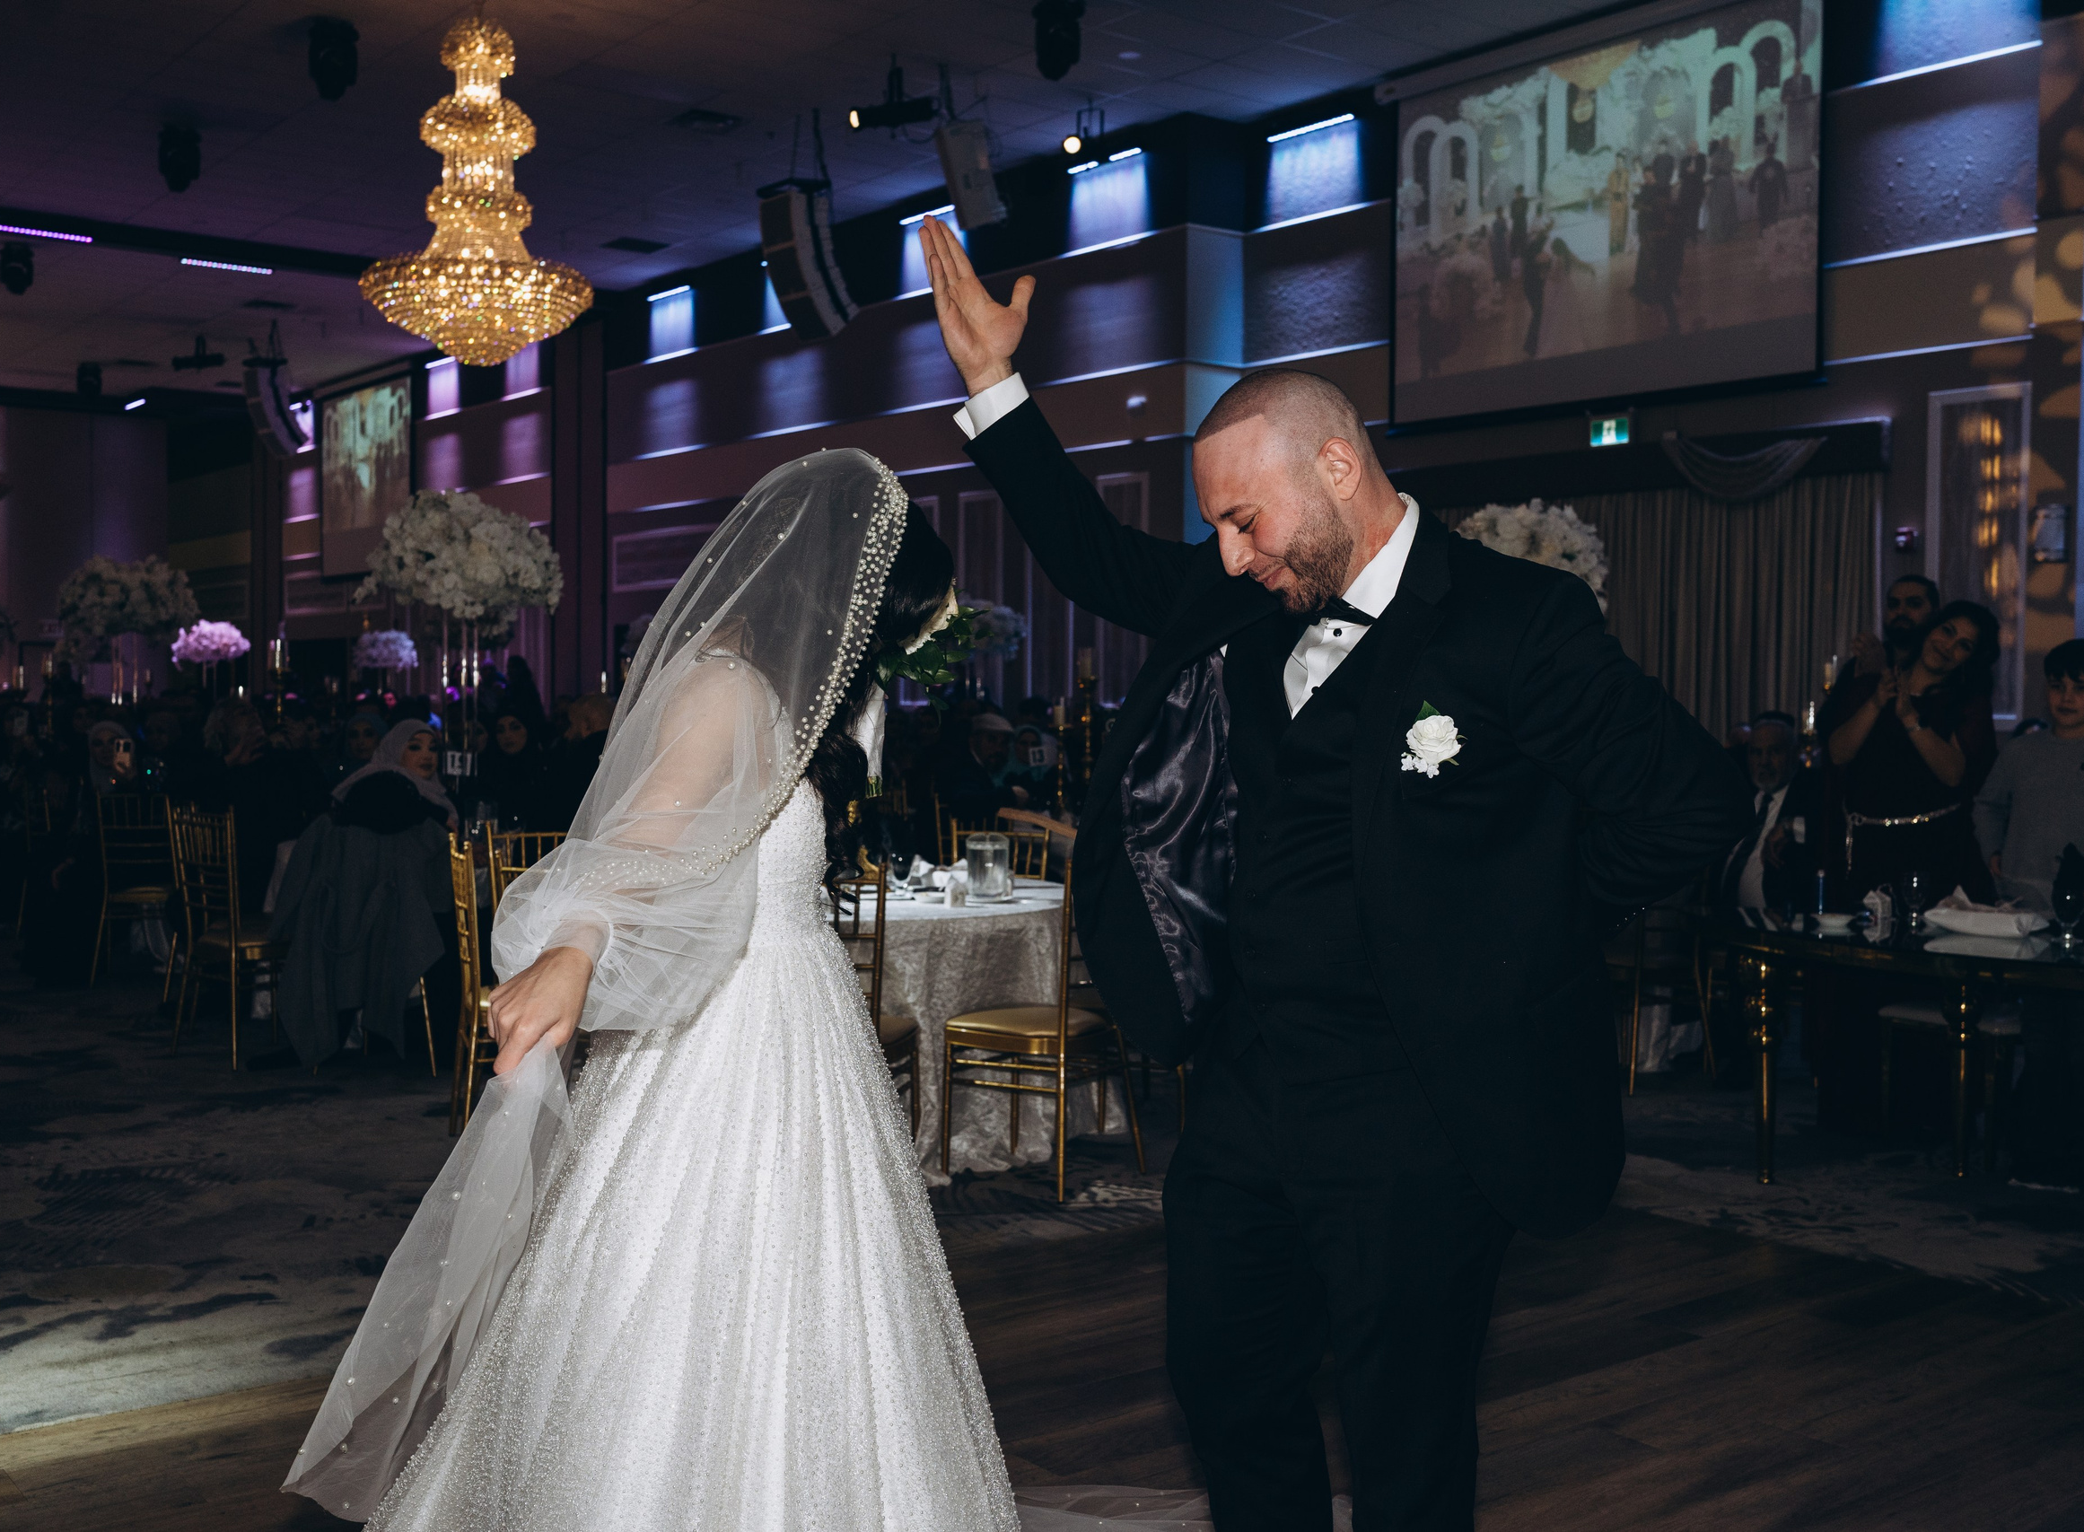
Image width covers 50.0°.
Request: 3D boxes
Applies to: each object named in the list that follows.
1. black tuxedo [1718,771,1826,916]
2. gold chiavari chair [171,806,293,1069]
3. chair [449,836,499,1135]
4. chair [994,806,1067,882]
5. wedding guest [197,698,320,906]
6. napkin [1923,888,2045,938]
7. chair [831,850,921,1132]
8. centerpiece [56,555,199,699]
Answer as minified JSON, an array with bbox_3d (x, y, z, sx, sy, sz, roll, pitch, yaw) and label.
[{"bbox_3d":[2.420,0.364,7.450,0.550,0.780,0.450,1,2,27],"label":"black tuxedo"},{"bbox_3d":[-2.847,0.606,8.119,0.400,0.920,0.450,2,2,43],"label":"gold chiavari chair"},{"bbox_3d":[-1.477,0.661,6.499,0.450,0.920,0.400,0,2,-20],"label":"chair"},{"bbox_3d":[-0.245,0.664,7.600,0.410,0.930,0.480,1,2,28],"label":"chair"},{"bbox_3d":[-2.935,0.405,8.514,0.750,1.300,0.550,0,2,-21],"label":"wedding guest"},{"bbox_3d":[2.590,0.411,6.120,0.330,0.110,0.200,2,3,40],"label":"napkin"},{"bbox_3d":[-0.590,0.713,6.120,0.410,0.930,0.480,0,2,2],"label":"chair"},{"bbox_3d":[-5.480,-0.591,13.400,0.820,1.380,0.820,-1,2,-22],"label":"centerpiece"}]

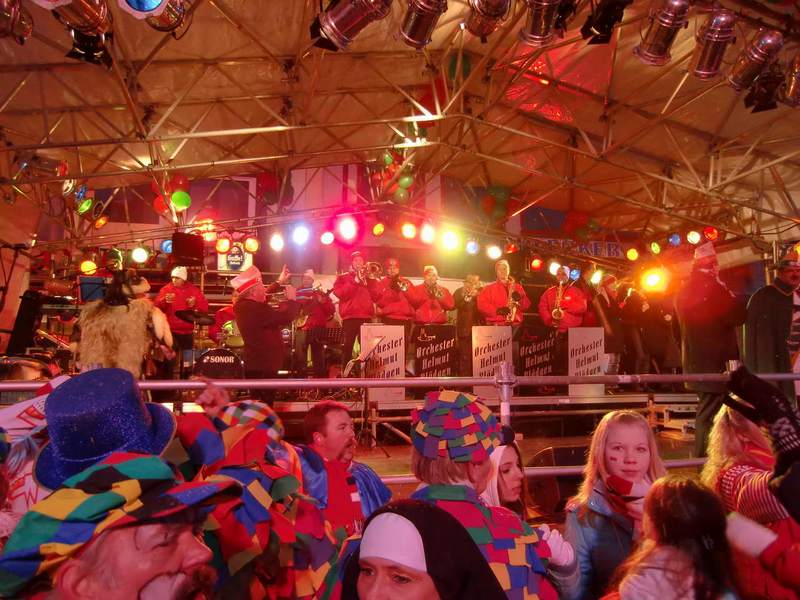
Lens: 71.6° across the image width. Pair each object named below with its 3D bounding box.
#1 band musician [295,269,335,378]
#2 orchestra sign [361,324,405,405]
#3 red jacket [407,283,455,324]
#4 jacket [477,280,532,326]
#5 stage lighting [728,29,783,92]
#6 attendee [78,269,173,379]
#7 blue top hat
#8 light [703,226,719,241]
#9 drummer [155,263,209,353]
[{"bbox_3d":[-1.164,0.388,7.550,0.550,1.650,0.520,-2,-4,41],"label":"band musician"},{"bbox_3d":[-0.200,0.769,6.720,0.540,0.910,0.050,-1,-5,15],"label":"orchestra sign"},{"bbox_3d":[0.399,0.046,7.250,0.600,0.560,0.420,0,-7,-6],"label":"red jacket"},{"bbox_3d":[1.394,0.060,7.400,0.740,0.650,0.400,0,-3,0],"label":"jacket"},{"bbox_3d":[3.012,-2.029,4.700,0.250,0.270,0.500,1,-33,-13],"label":"stage lighting"},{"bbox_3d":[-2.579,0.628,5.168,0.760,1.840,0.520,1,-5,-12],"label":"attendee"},{"bbox_3d":[-0.605,0.264,1.140,0.270,0.130,0.290,-7,19,-6],"label":"blue top hat"},{"bbox_3d":[4.534,-0.971,8.100,0.230,0.230,0.320,-1,11,25],"label":"light"},{"bbox_3d":[-2.862,0.421,7.223,0.640,1.730,0.450,1,-5,-13],"label":"drummer"}]

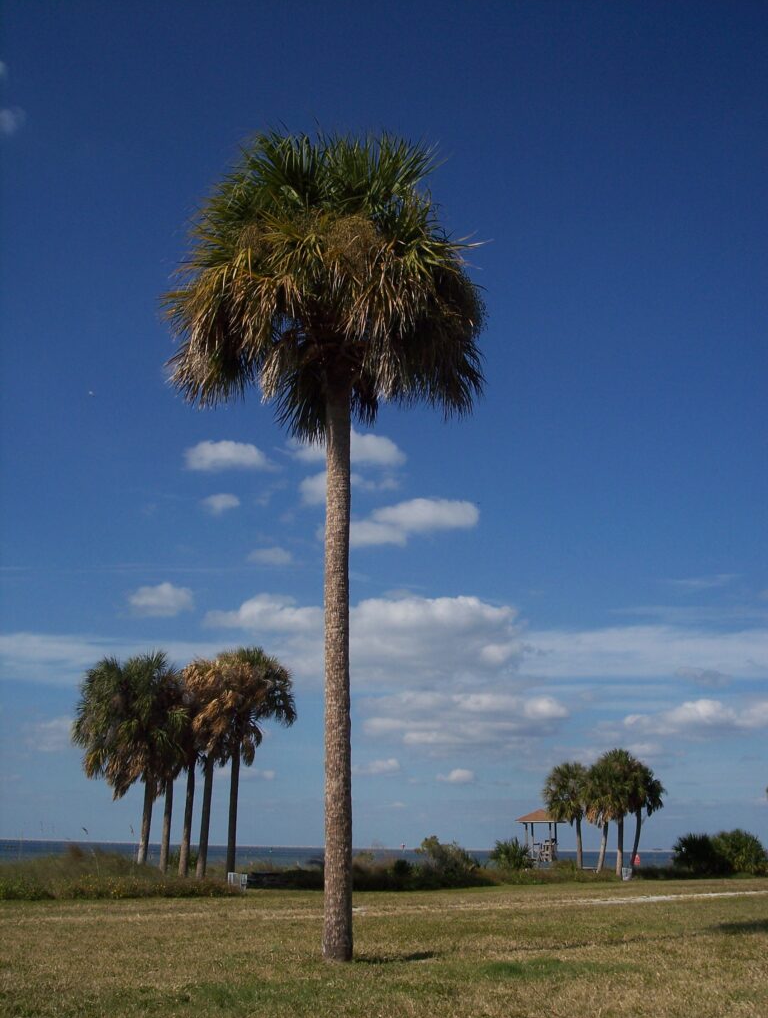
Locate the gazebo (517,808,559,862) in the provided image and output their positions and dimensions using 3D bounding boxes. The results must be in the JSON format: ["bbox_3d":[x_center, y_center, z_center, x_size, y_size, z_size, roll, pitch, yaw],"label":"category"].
[{"bbox_3d":[11.184,23.189,81.733,2.914,3.750,2.914,-6,-18,22],"label":"gazebo"}]

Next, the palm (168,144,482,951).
[{"bbox_3d":[-1.029,-0.116,18.358,5.230,13.507,5.230,1,-16,0],"label":"palm"}]

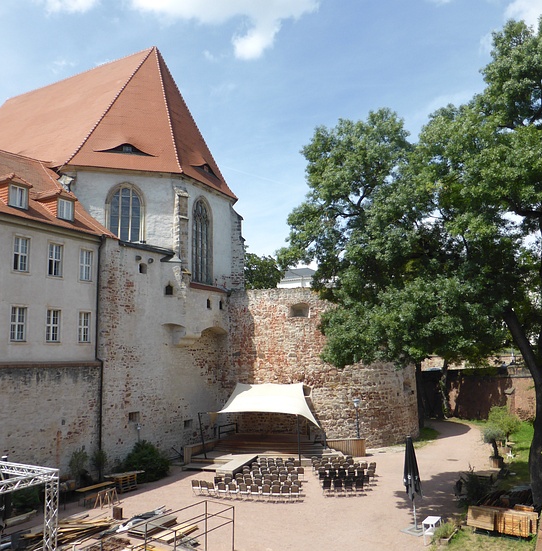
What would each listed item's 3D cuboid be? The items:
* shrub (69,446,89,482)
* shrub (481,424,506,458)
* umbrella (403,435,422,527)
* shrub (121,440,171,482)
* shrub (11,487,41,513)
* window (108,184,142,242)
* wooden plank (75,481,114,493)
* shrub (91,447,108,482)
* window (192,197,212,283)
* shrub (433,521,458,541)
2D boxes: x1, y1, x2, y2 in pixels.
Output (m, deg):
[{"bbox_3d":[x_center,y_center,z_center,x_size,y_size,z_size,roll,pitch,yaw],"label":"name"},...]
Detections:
[{"bbox_3d":[-11.469,11.493,31.705,1.150,2.200,1.150,-1,-9,0],"label":"shrub"},{"bbox_3d":[14.865,11.180,35.404,1.600,1.850,1.600,-1,-9,0],"label":"shrub"},{"bbox_3d":[6.158,9.036,23.064,0.750,3.750,0.750,-1,-9,0],"label":"umbrella"},{"bbox_3d":[-8.042,11.766,34.063,2.300,2.250,2.900,-6,-10,30],"label":"shrub"},{"bbox_3d":[-12.528,11.337,27.126,1.200,1.150,1.300,-6,-10,30],"label":"shrub"},{"bbox_3d":[-11.702,-4.971,42.740,2.950,4.900,0.400,1,-9,-15],"label":"window"},{"bbox_3d":[-9.331,11.284,28.323,0.520,0.050,2.250,-5,-10,26],"label":"wooden plank"},{"bbox_3d":[-10.533,11.714,32.760,1.050,2.050,1.050,-1,-9,0],"label":"shrub"},{"bbox_3d":[-5.978,-2.893,45.997,0.400,7.600,2.850,-6,-10,30],"label":"window"},{"bbox_3d":[7.062,10.181,21.252,0.900,0.600,0.950,-7,-11,35],"label":"shrub"}]

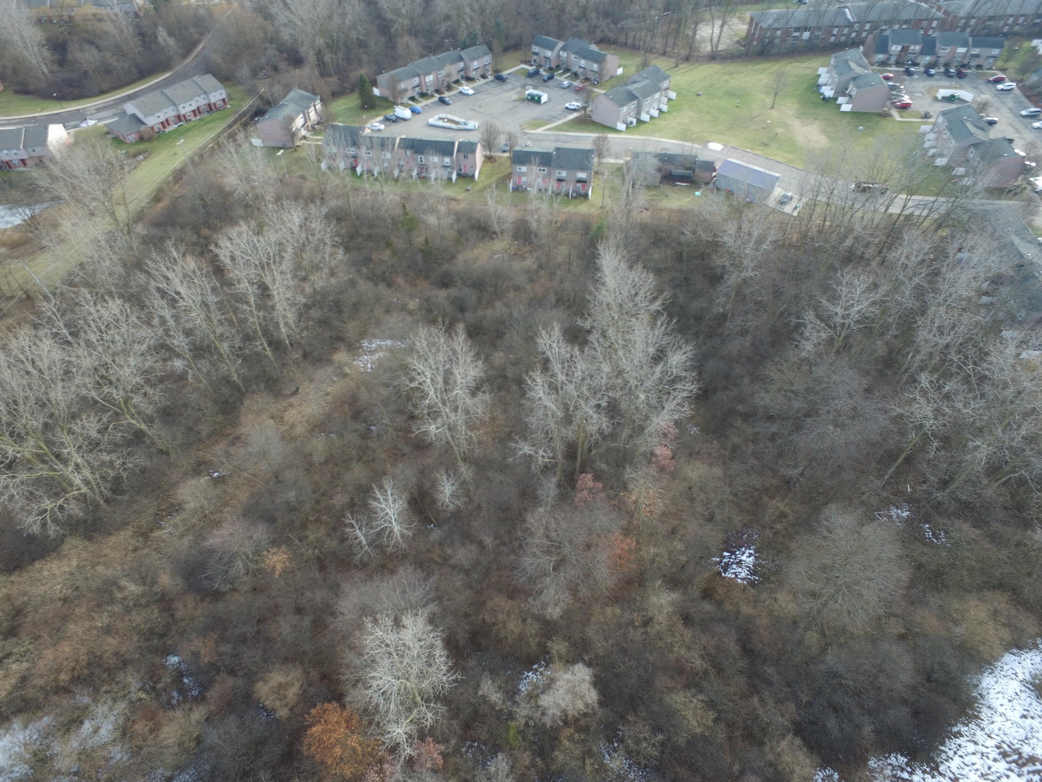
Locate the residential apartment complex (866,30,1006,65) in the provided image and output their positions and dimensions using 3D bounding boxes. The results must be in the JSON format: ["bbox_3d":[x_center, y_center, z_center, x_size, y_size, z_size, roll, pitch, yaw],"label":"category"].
[{"bbox_3d":[128.630,-107.070,187.820,37.500,7.600,10.800,5,47,5],"label":"residential apartment complex"}]

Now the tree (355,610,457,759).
[{"bbox_3d":[-10.850,28.550,58.500,9.400,16.000,12.200,0,46,0],"label":"tree"}]

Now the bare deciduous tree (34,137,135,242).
[{"bbox_3d":[-84.840,-38.760,119.820,15.300,20.800,14.000,0,46,0],"label":"bare deciduous tree"}]

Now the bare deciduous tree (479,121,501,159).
[{"bbox_3d":[-7.400,-60.140,145.240,5.400,9.200,5.400,-1,47,0],"label":"bare deciduous tree"}]

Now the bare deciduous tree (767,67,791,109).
[{"bbox_3d":[72.070,-84.890,169.240,5.800,10.900,5.800,0,46,0],"label":"bare deciduous tree"}]

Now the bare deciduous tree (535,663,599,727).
[{"bbox_3d":[4.770,31.640,62.680,6.600,5.500,6.100,0,46,0],"label":"bare deciduous tree"}]

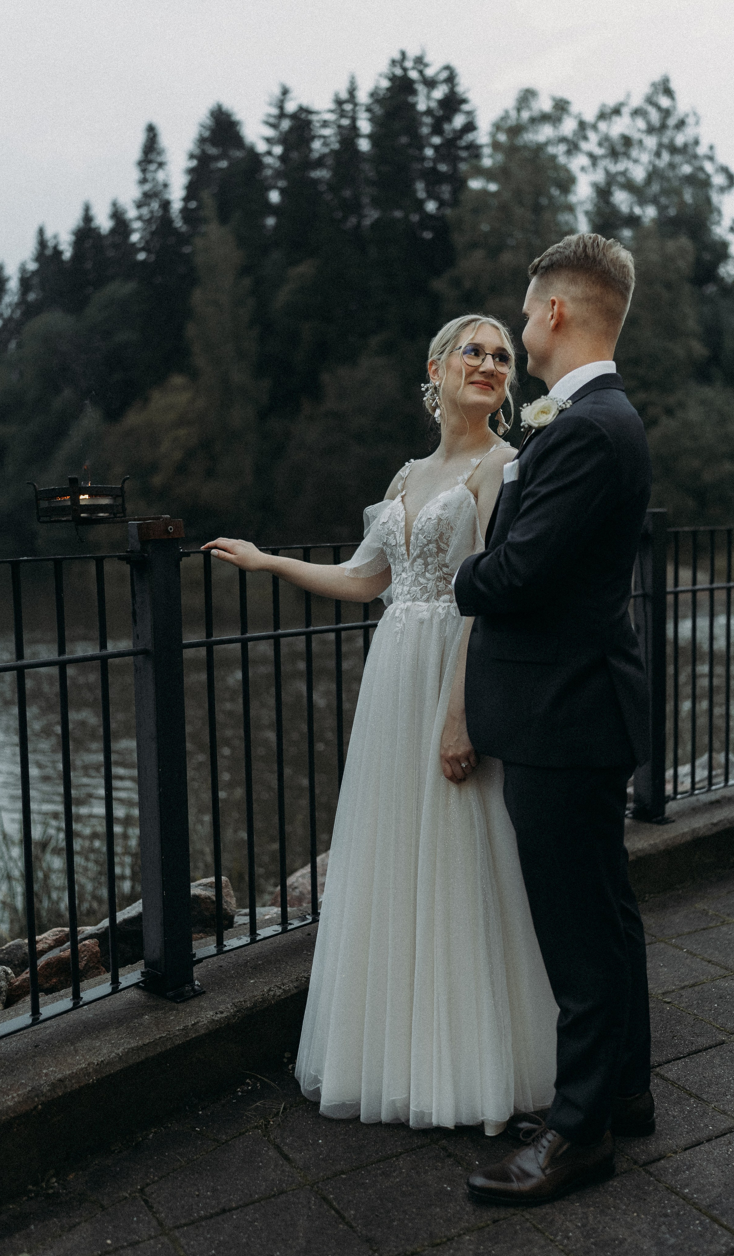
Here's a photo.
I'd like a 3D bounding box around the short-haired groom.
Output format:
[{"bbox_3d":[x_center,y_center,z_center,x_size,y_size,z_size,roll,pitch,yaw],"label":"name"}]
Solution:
[{"bbox_3d":[0.388,0.160,2.427,0.440,1.810,0.540,1,6,15],"label":"short-haired groom"}]

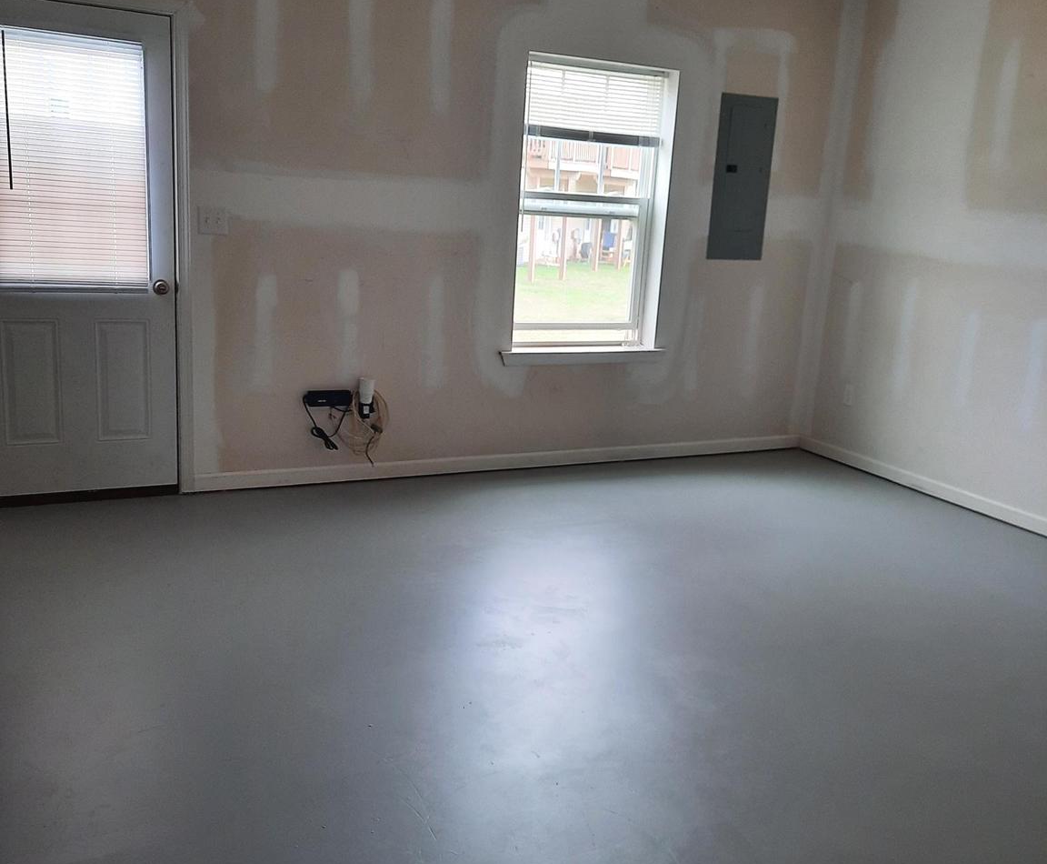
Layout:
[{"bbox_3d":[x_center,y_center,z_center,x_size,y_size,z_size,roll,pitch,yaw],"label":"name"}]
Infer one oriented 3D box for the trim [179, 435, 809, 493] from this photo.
[{"bbox_3d":[0.088,0.150,5.442,3.595,0.082,0.018,-3,15,-26],"label":"trim"}]

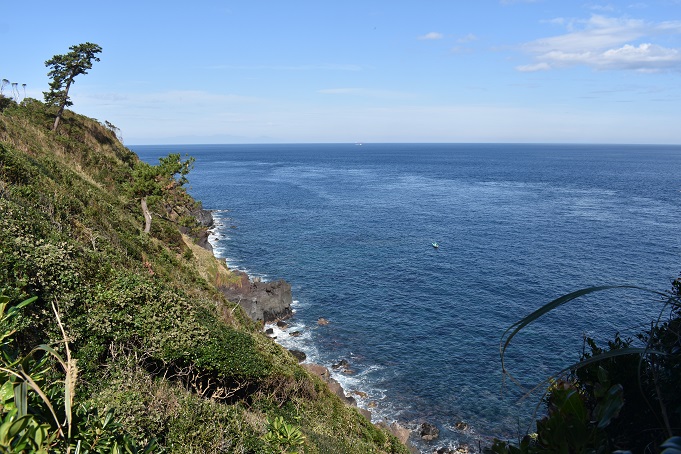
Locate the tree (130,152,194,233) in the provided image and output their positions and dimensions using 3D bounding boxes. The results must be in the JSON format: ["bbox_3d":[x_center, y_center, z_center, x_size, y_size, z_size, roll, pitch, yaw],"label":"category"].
[{"bbox_3d":[-12.620,-2.430,36.000,4.600,5.500,4.300,0,9,0],"label":"tree"}]

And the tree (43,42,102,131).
[{"bbox_3d":[-24.140,-12.660,46.000,5.000,7.800,4.600,0,9,0],"label":"tree"}]

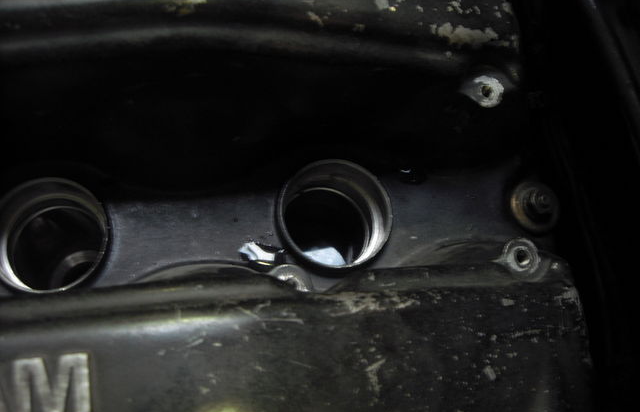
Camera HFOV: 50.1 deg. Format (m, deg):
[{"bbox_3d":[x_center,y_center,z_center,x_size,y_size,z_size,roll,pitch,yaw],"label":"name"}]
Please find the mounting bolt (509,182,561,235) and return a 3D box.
[{"bbox_3d":[0.083,-0.001,0.256,0.019,0.013,0.019,-2,75,-8],"label":"mounting bolt"}]

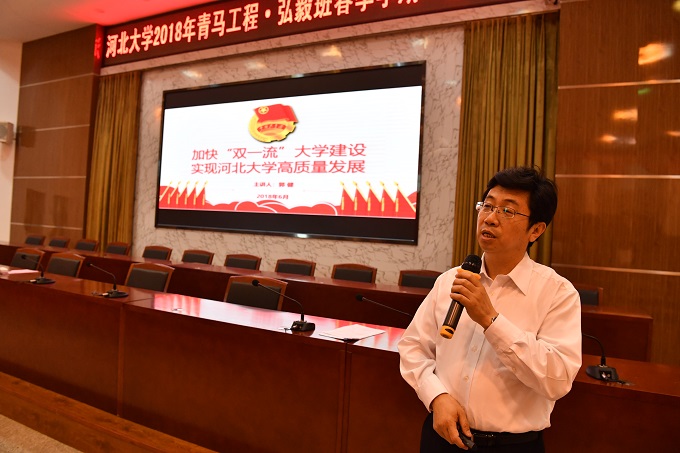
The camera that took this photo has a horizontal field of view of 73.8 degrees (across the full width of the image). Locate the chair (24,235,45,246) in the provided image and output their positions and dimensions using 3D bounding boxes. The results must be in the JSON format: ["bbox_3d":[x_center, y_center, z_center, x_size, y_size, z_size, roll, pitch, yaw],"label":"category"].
[{"bbox_3d":[-5.835,0.636,8.219,0.590,0.950,0.600,3,-1,26],"label":"chair"}]

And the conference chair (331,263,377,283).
[{"bbox_3d":[0.047,0.917,5.362,0.570,0.915,0.600,3,0,26],"label":"conference chair"}]

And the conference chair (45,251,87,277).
[{"bbox_3d":[-3.099,0.739,4.695,0.570,0.915,0.600,3,0,26],"label":"conference chair"}]

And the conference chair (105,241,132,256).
[{"bbox_3d":[-3.804,0.714,7.279,0.570,0.915,0.600,3,0,26],"label":"conference chair"}]

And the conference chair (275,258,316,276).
[{"bbox_3d":[-0.645,0.836,5.084,0.540,0.920,0.580,3,0,25],"label":"conference chair"}]

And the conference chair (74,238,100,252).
[{"bbox_3d":[-4.509,0.676,7.630,0.570,0.915,0.600,3,0,26],"label":"conference chair"}]

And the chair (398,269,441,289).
[{"bbox_3d":[0.833,0.958,4.971,0.570,0.915,0.600,3,0,26],"label":"chair"}]

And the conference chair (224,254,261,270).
[{"bbox_3d":[-1.330,0.800,5.412,0.540,0.920,0.580,3,0,25],"label":"conference chair"}]

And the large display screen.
[{"bbox_3d":[-1.289,-1.325,8.667,5.898,2.993,0.120,3,0,26],"label":"large display screen"}]

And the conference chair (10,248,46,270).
[{"bbox_3d":[-3.359,0.690,4.489,0.540,0.920,0.580,3,0,25],"label":"conference chair"}]

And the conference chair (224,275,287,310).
[{"bbox_3d":[-0.752,0.835,3.198,0.540,0.920,0.580,3,0,25],"label":"conference chair"}]

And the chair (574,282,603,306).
[{"bbox_3d":[1.944,0.959,3.832,0.540,0.920,0.580,3,0,25],"label":"chair"}]

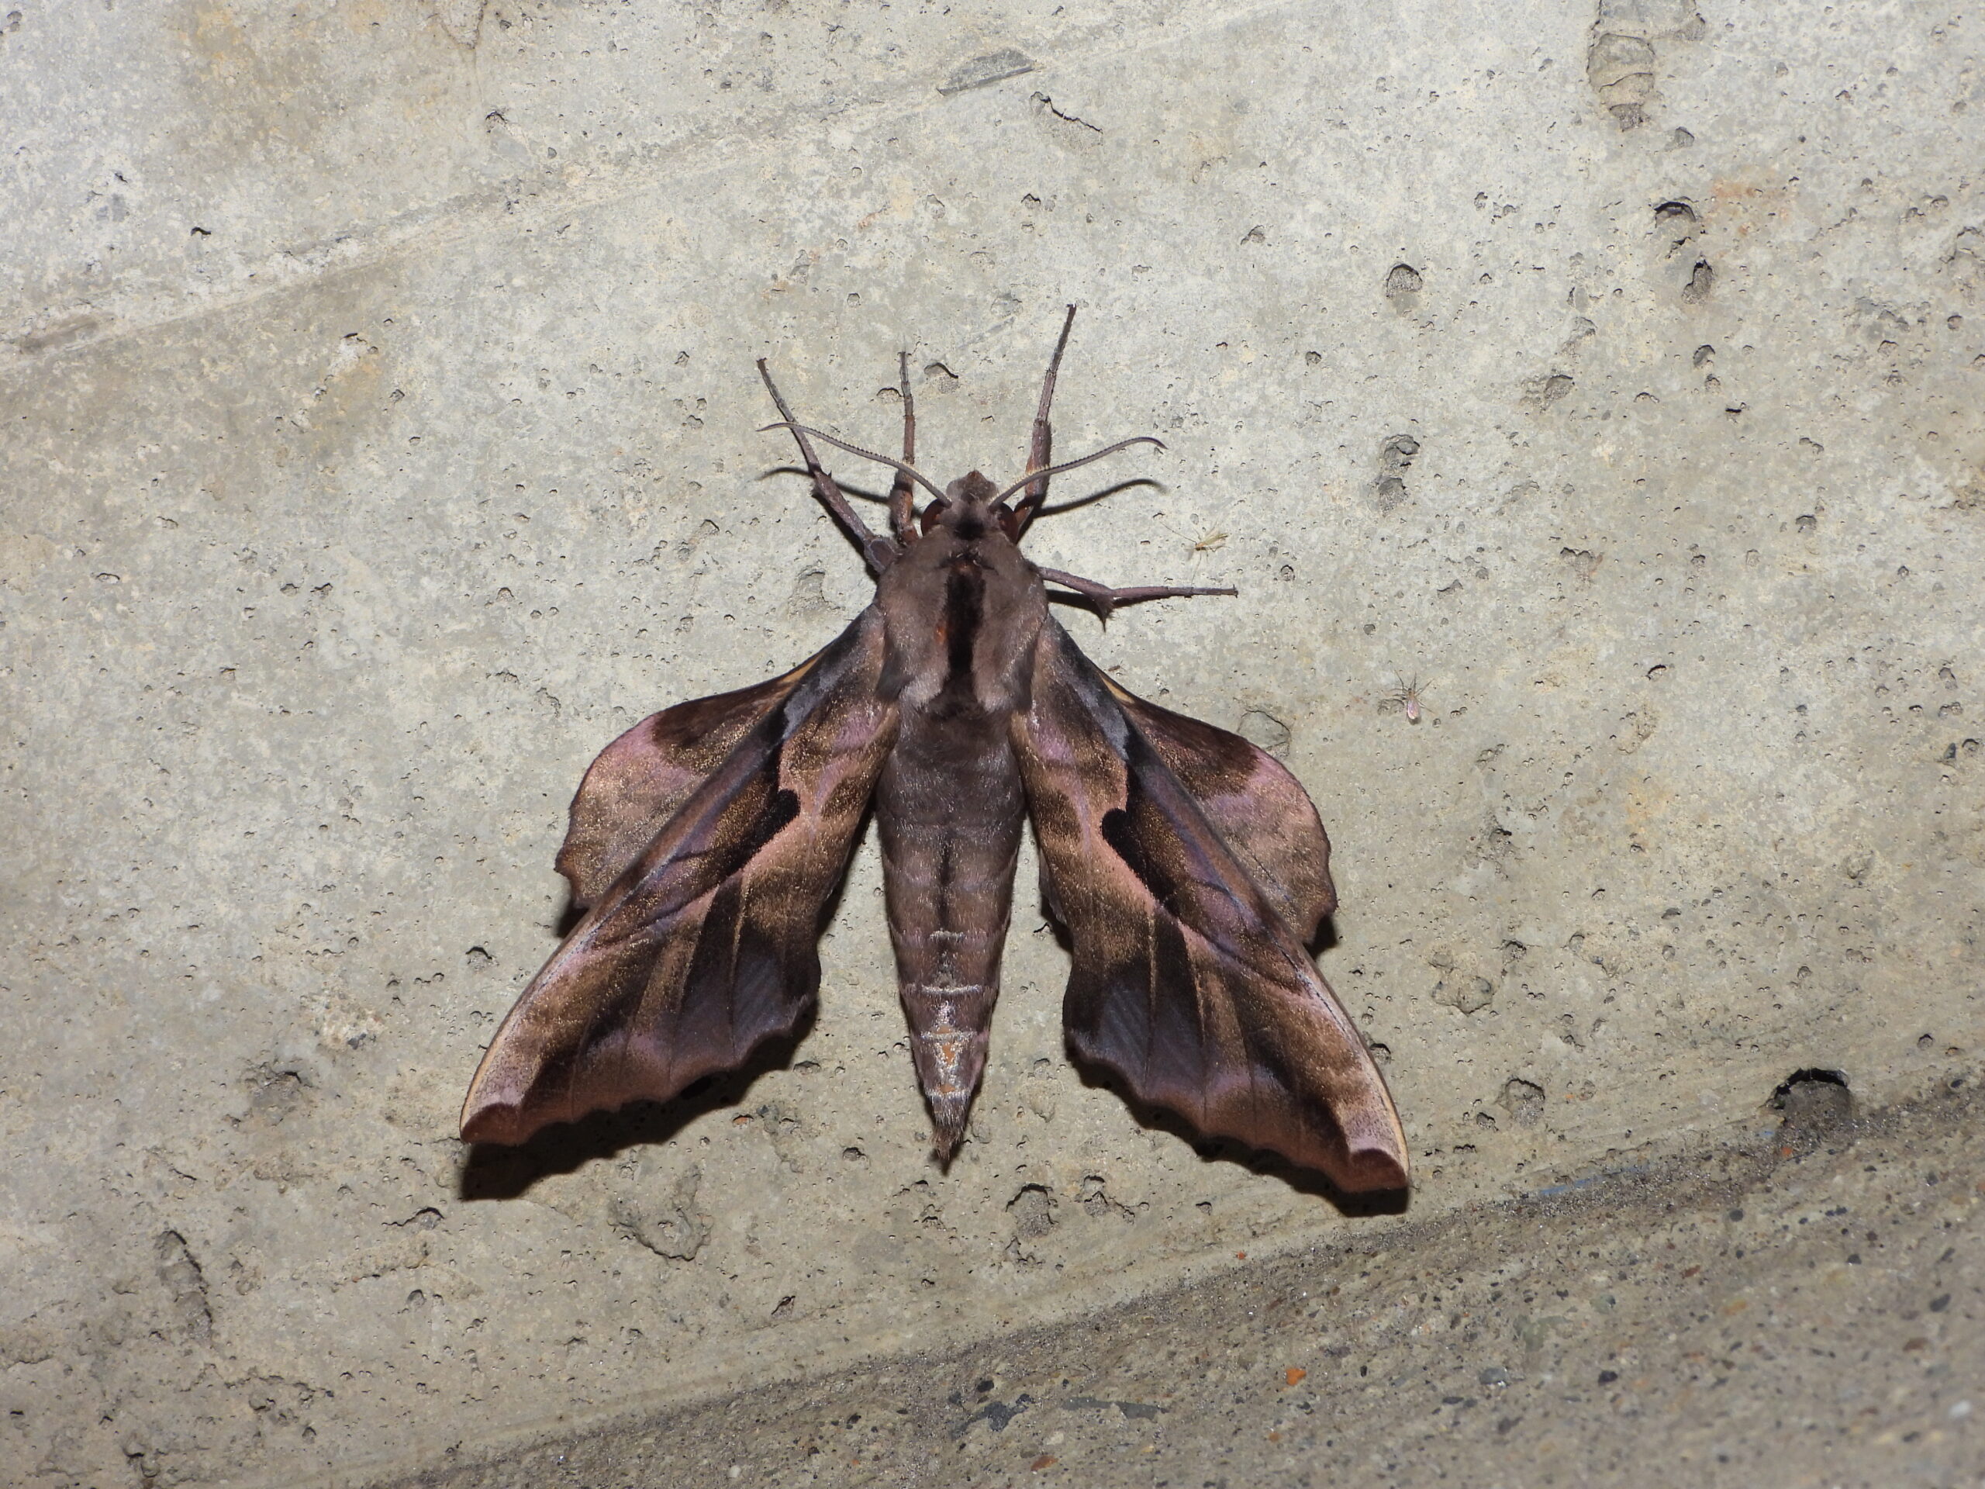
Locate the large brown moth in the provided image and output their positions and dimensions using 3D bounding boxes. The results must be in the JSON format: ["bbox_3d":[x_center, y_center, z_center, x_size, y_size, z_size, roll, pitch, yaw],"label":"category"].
[{"bbox_3d":[-0.003,-0.001,0.605,0.069,0.064,0.020,3,0,0],"label":"large brown moth"}]

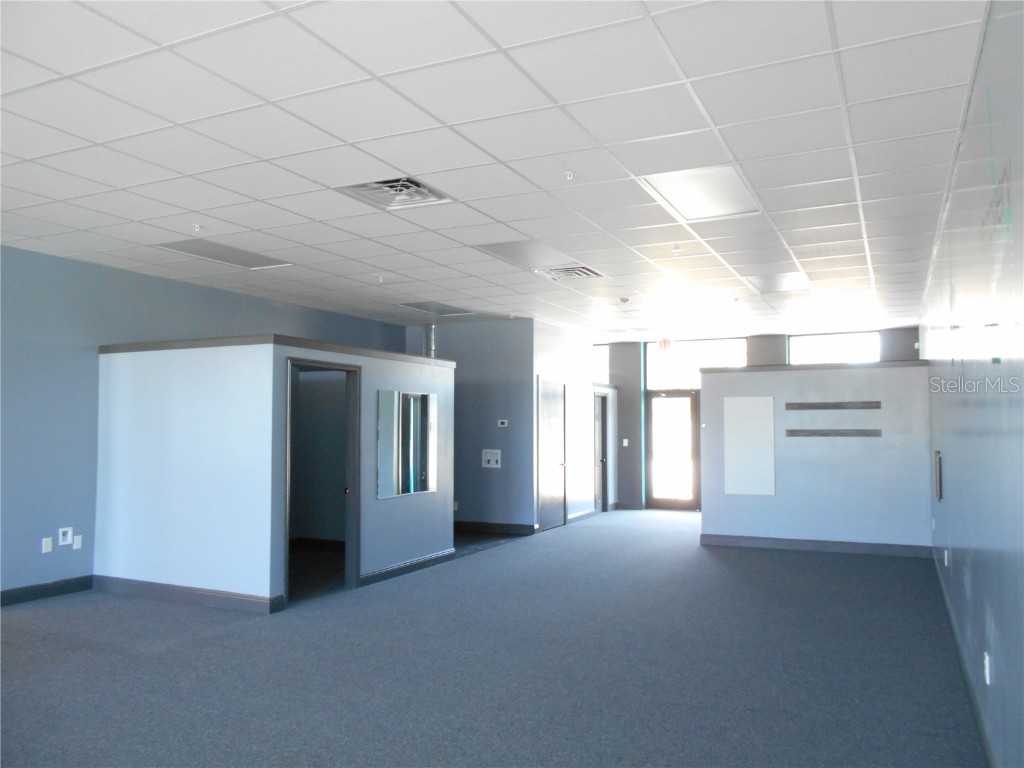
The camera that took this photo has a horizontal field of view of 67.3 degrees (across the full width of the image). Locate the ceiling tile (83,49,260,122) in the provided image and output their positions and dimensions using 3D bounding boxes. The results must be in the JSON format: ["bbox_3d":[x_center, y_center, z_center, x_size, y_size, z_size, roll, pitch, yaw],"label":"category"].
[{"bbox_3d":[-1.548,-1.339,3.485,0.600,0.020,0.600,-1,-3,26],"label":"ceiling tile"}]

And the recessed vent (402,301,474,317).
[{"bbox_3d":[-0.965,-1.021,10.222,0.600,0.050,1.200,-1,-3,26],"label":"recessed vent"}]

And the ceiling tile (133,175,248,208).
[{"bbox_3d":[-2.136,-1.269,5.126,0.605,0.020,0.605,-1,-3,26],"label":"ceiling tile"}]

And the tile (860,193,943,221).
[{"bbox_3d":[2.728,-1.228,5.378,0.510,0.020,0.600,-1,-3,26],"label":"tile"}]

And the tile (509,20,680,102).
[{"bbox_3d":[0.359,-1.343,3.227,0.605,0.020,0.605,-1,-3,26],"label":"tile"}]

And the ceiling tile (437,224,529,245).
[{"bbox_3d":[-0.218,-1.218,6.213,0.605,0.020,0.605,-1,-3,26],"label":"ceiling tile"}]

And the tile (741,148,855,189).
[{"bbox_3d":[1.720,-1.285,4.598,0.605,0.020,0.605,-1,-3,26],"label":"tile"}]

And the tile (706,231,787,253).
[{"bbox_3d":[1.975,-1.209,6.556,0.605,0.020,0.605,-1,-3,26],"label":"tile"}]

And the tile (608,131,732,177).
[{"bbox_3d":[0.886,-1.289,4.290,0.600,0.020,0.600,-1,-3,26],"label":"tile"}]

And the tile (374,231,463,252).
[{"bbox_3d":[-0.778,-1.210,6.520,0.605,0.020,0.605,-1,-3,26],"label":"tile"}]

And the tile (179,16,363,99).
[{"bbox_3d":[-0.988,-1.345,3.198,0.605,0.020,0.605,-1,-3,26],"label":"tile"}]

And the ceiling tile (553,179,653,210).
[{"bbox_3d":[0.614,-1.263,5.145,0.605,0.020,0.605,-1,-3,26],"label":"ceiling tile"}]

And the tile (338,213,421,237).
[{"bbox_3d":[-1.039,-1.221,5.911,0.600,0.020,0.600,-1,-3,26],"label":"tile"}]

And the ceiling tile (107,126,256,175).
[{"bbox_3d":[-1.831,-1.301,4.292,0.600,0.020,0.600,-1,-3,26],"label":"ceiling tile"}]

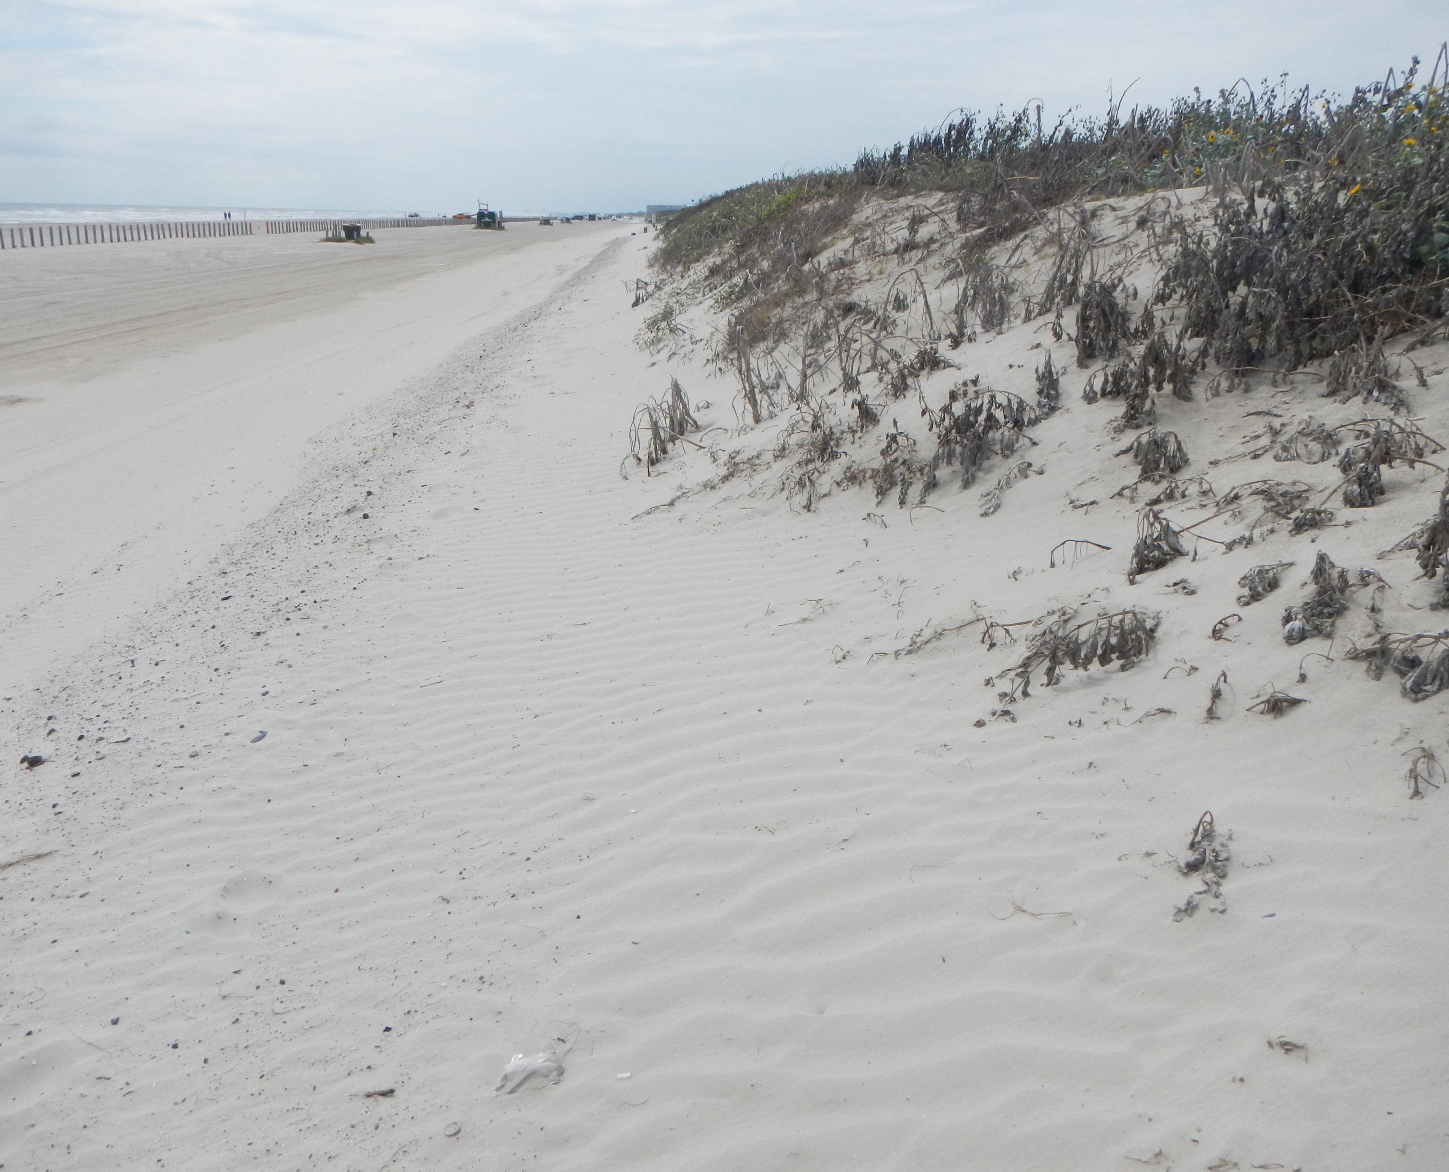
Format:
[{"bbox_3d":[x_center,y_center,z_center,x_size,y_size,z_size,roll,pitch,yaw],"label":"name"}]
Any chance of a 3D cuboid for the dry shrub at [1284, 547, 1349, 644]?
[{"bbox_3d":[1.790,0.033,3.828,0.203,0.241,0.203,9,18,25],"label":"dry shrub"}]

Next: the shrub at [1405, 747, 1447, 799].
[{"bbox_3d":[1.606,0.428,2.895,0.095,0.100,0.076,11,19,30],"label":"shrub"}]

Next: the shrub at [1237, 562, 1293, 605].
[{"bbox_3d":[1.766,-0.008,4.128,0.179,0.107,0.143,8,18,23],"label":"shrub"}]

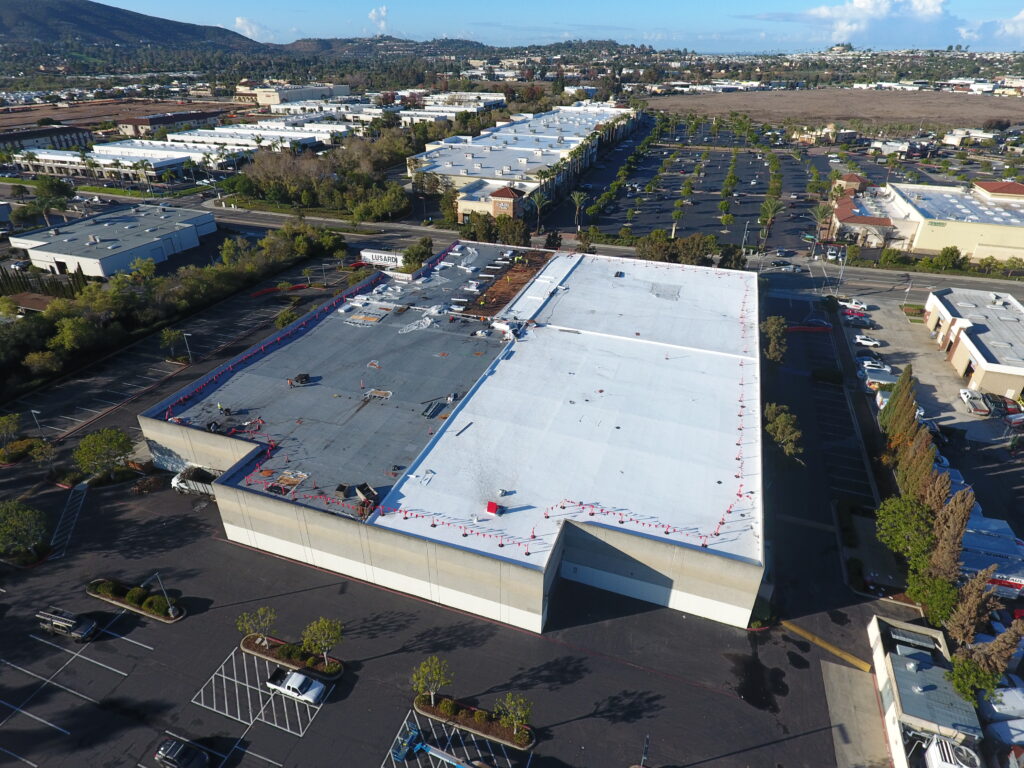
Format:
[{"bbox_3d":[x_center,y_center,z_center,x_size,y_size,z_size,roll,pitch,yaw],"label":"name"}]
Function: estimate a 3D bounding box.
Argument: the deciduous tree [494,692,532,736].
[{"bbox_3d":[0.224,26.649,47.683,3.300,5.680,3.300,0,29,0],"label":"deciduous tree"}]

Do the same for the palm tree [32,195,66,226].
[{"bbox_3d":[-141.522,-51.480,180.709,9.000,10.300,9.000,10,31,17],"label":"palm tree"}]

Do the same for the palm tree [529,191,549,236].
[{"bbox_3d":[7.956,-51.372,178.387,6.200,12.960,6.200,0,29,0],"label":"palm tree"}]

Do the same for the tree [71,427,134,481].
[{"bbox_3d":[-51.901,9.378,75.474,6.200,6.900,6.200,10,31,17],"label":"tree"}]

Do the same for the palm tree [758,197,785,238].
[{"bbox_3d":[72.961,-45.619,167.961,6.800,13.950,6.800,10,31,17],"label":"palm tree"}]

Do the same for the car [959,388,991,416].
[{"bbox_3d":[73.884,2.723,94.654,2.030,1.950,6.300,9,31,15],"label":"car"}]

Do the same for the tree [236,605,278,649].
[{"bbox_3d":[-23.080,22.753,54.039,3.500,4.500,3.500,10,31,17],"label":"tree"}]

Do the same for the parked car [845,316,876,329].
[{"bbox_3d":[70.399,-12.366,119.742,4.900,1.600,1.850,10,31,17],"label":"parked car"}]

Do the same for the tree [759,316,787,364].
[{"bbox_3d":[41.487,-4.836,95.339,4.800,12.300,4.800,10,31,17],"label":"tree"}]

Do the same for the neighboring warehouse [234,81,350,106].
[{"bbox_3d":[-244.834,-328.243,663.121,65.000,15.000,125.000,8,30,14],"label":"neighboring warehouse"}]

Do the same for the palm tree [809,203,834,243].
[{"bbox_3d":[87.594,-44.350,167.302,6.600,12.560,6.600,10,31,17],"label":"palm tree"}]

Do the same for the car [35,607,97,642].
[{"bbox_3d":[-42.256,22.897,56.442,5.250,1.900,1.900,8,30,14],"label":"car"}]

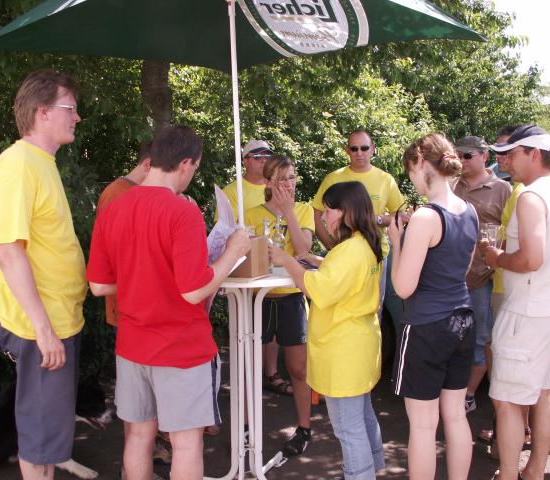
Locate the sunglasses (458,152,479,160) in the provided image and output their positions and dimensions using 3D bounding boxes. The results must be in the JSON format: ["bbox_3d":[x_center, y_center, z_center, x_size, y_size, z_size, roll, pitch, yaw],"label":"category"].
[{"bbox_3d":[1.214,-0.523,4.050,0.130,0.043,0.140,-4,6,-37],"label":"sunglasses"}]

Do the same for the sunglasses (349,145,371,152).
[{"bbox_3d":[0.548,-0.587,4.150,0.145,0.045,0.140,0,6,3],"label":"sunglasses"}]

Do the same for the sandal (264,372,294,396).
[{"bbox_3d":[0.026,1.057,4.734,0.275,0.110,0.105,3,6,37],"label":"sandal"}]

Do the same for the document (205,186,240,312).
[{"bbox_3d":[-0.264,0.037,2.820,0.320,0.520,0.140,2,6,20],"label":"document"}]

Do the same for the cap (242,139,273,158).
[{"bbox_3d":[-0.110,-0.573,4.050,0.180,0.135,0.260,-4,7,-30],"label":"cap"}]

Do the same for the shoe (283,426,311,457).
[{"bbox_3d":[0.128,1.149,3.688,0.100,0.115,0.265,3,6,31],"label":"shoe"}]

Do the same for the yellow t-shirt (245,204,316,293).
[{"bbox_3d":[0.028,0.048,3.639,0.420,0.540,0.270,0,5,6],"label":"yellow t-shirt"}]

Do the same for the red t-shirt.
[{"bbox_3d":[-0.508,0.150,2.660,0.530,0.730,0.330,1,6,13],"label":"red t-shirt"}]

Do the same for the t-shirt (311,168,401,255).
[{"bbox_3d":[0.529,-0.174,4.101,0.560,0.620,0.300,-1,5,-3],"label":"t-shirt"}]

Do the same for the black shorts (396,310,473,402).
[{"bbox_3d":[0.683,0.483,2.755,0.370,0.390,0.300,-4,6,-35],"label":"black shorts"}]

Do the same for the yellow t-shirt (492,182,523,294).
[{"bbox_3d":[1.477,-0.009,3.800,0.500,0.680,0.340,5,8,41],"label":"yellow t-shirt"}]

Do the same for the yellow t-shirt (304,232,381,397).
[{"bbox_3d":[0.320,0.353,3.070,0.340,0.760,0.490,2,7,25],"label":"yellow t-shirt"}]

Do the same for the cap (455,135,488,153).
[{"bbox_3d":[1.234,-0.603,4.083,0.250,0.125,0.175,-4,6,-37],"label":"cap"}]

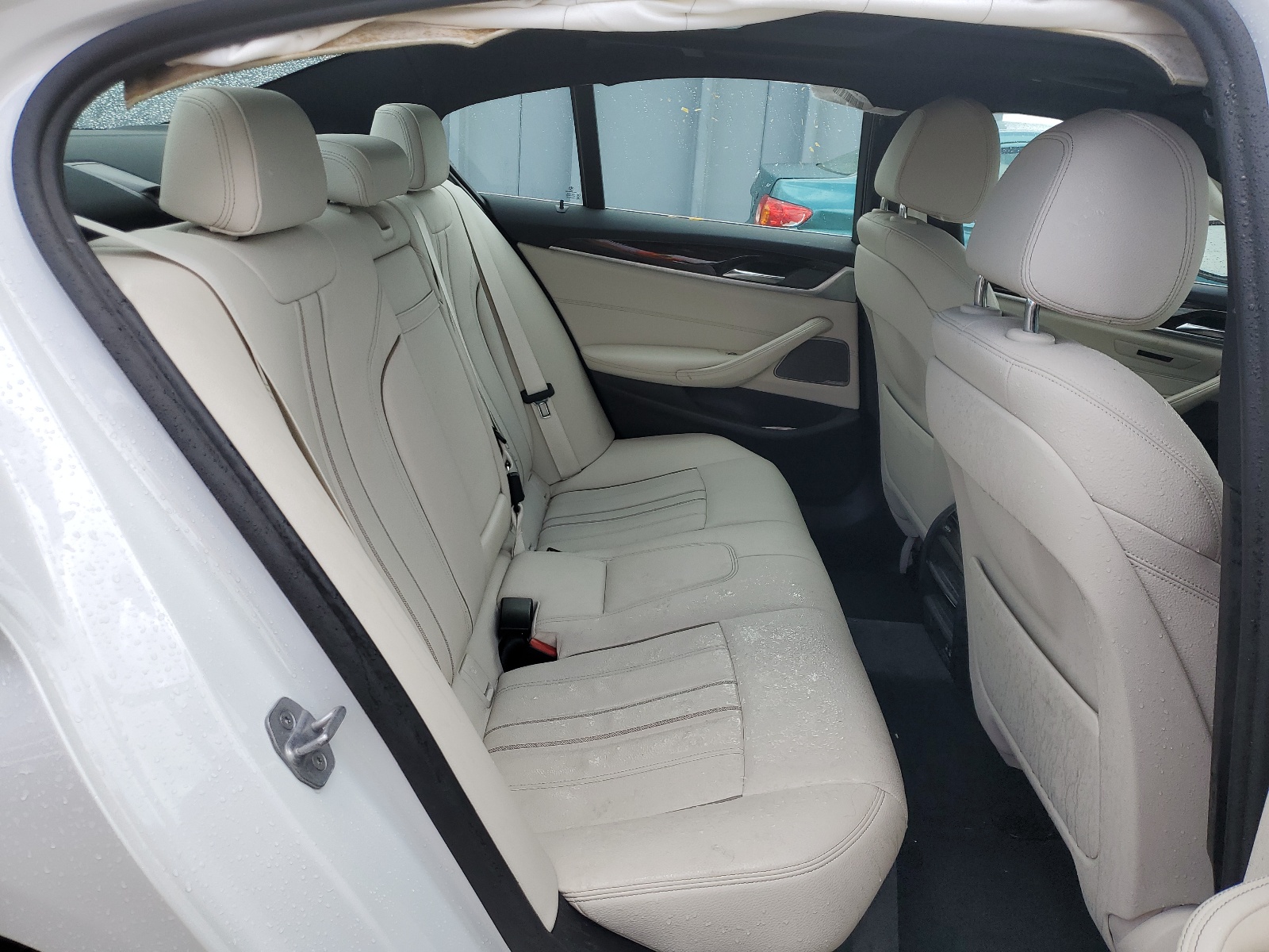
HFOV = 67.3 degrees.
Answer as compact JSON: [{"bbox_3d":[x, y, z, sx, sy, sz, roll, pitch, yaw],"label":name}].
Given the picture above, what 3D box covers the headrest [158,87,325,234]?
[{"bbox_3d":[-0.413,-0.345,1.026,0.117,0.155,0.250,-4,20,2],"label":"headrest"}]

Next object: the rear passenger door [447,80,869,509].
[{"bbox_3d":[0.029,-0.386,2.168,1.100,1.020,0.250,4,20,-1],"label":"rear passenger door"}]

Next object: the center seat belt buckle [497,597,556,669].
[{"bbox_3d":[-0.162,0.248,1.468,0.080,0.090,0.070,4,20,-1],"label":"center seat belt buckle"}]

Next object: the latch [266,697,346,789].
[{"bbox_3d":[-0.258,0.210,0.770,0.043,0.077,0.042,-31,9,21],"label":"latch"}]

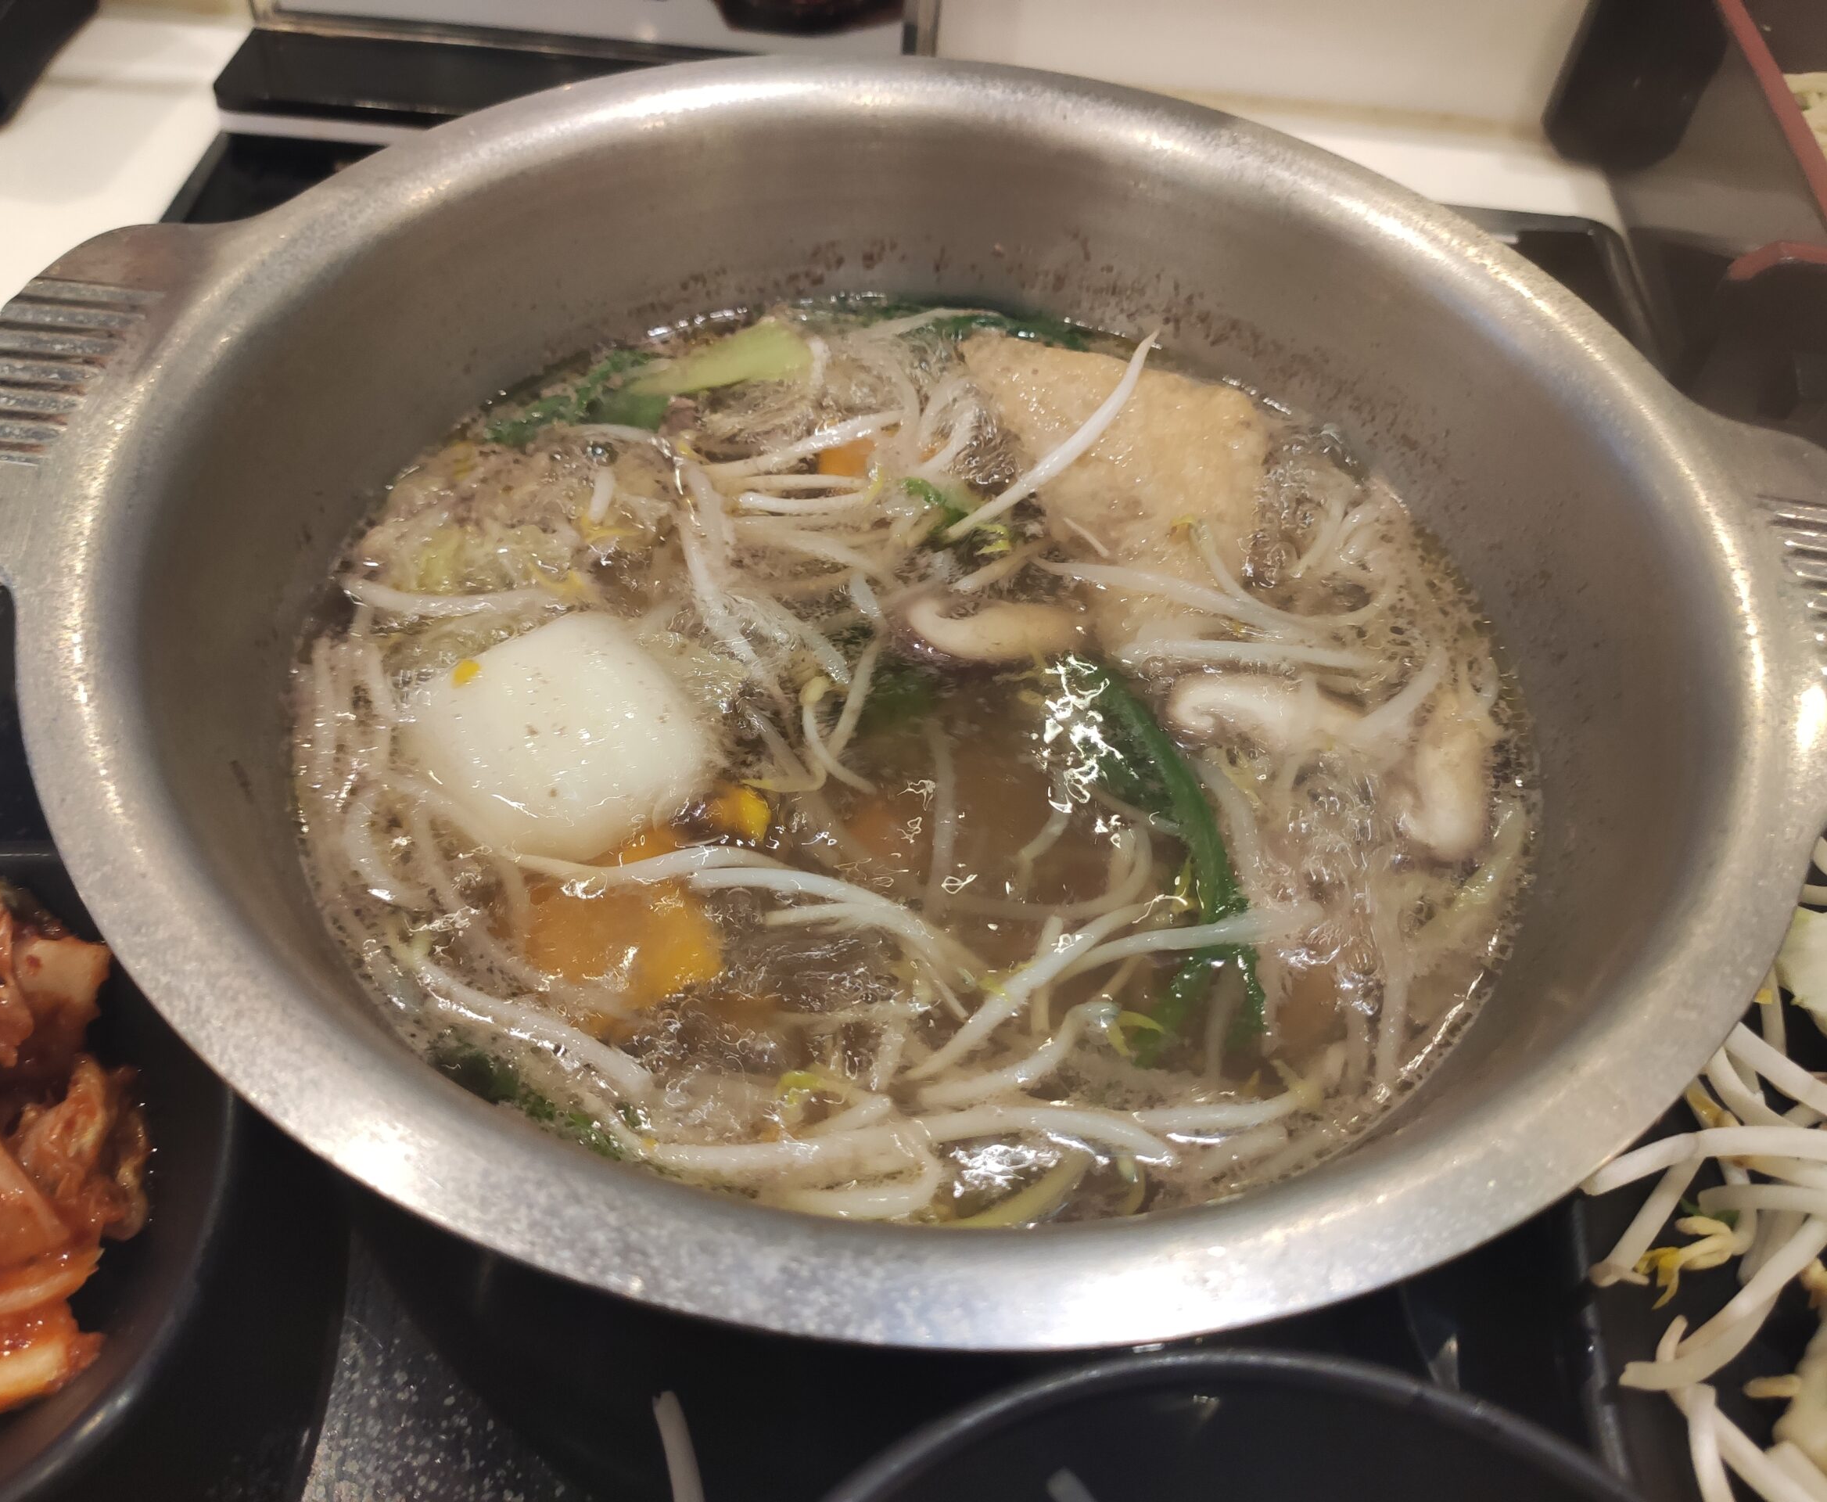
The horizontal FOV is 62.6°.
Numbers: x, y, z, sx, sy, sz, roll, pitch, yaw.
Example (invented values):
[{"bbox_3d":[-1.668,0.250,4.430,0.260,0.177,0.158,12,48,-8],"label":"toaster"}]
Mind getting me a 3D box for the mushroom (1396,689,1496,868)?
[{"bbox_3d":[0.078,0.005,0.222,0.015,0.011,0.029,17,52,8],"label":"mushroom"}]

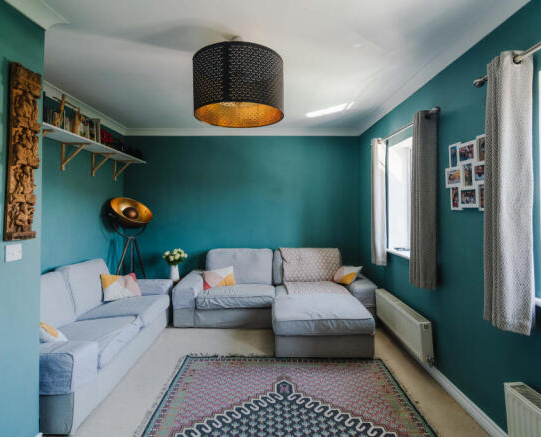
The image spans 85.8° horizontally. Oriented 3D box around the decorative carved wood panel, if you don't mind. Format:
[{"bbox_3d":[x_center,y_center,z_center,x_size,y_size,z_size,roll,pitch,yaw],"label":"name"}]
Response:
[{"bbox_3d":[-1.280,-0.335,1.510,0.060,0.870,0.155,0,1,-1],"label":"decorative carved wood panel"}]

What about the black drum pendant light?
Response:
[{"bbox_3d":[-0.213,-0.870,1.940,0.590,0.365,0.590,0,1,-1],"label":"black drum pendant light"}]

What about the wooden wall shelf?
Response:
[{"bbox_3d":[-1.913,-0.637,3.100,0.300,0.300,2.100,0,1,-1],"label":"wooden wall shelf"}]

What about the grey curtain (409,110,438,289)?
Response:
[{"bbox_3d":[1.200,-0.148,2.270,0.110,1.340,0.220,0,1,-1],"label":"grey curtain"}]

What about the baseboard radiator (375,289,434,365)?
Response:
[{"bbox_3d":[1.199,0.947,2.700,0.100,0.310,0.950,0,1,-1],"label":"baseboard radiator"}]

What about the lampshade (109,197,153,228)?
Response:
[{"bbox_3d":[-1.790,-0.075,3.720,0.500,0.270,0.510,47,26,25],"label":"lampshade"}]

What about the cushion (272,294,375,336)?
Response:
[{"bbox_3d":[0.491,0.955,2.980,0.920,0.180,0.740,0,1,-1],"label":"cushion"}]

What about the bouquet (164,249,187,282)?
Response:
[{"bbox_3d":[-1.240,0.614,3.800,0.280,0.430,0.280,0,1,-1],"label":"bouquet"}]

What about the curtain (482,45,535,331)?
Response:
[{"bbox_3d":[1.222,-0.125,1.490,0.120,1.360,0.220,0,1,-1],"label":"curtain"}]

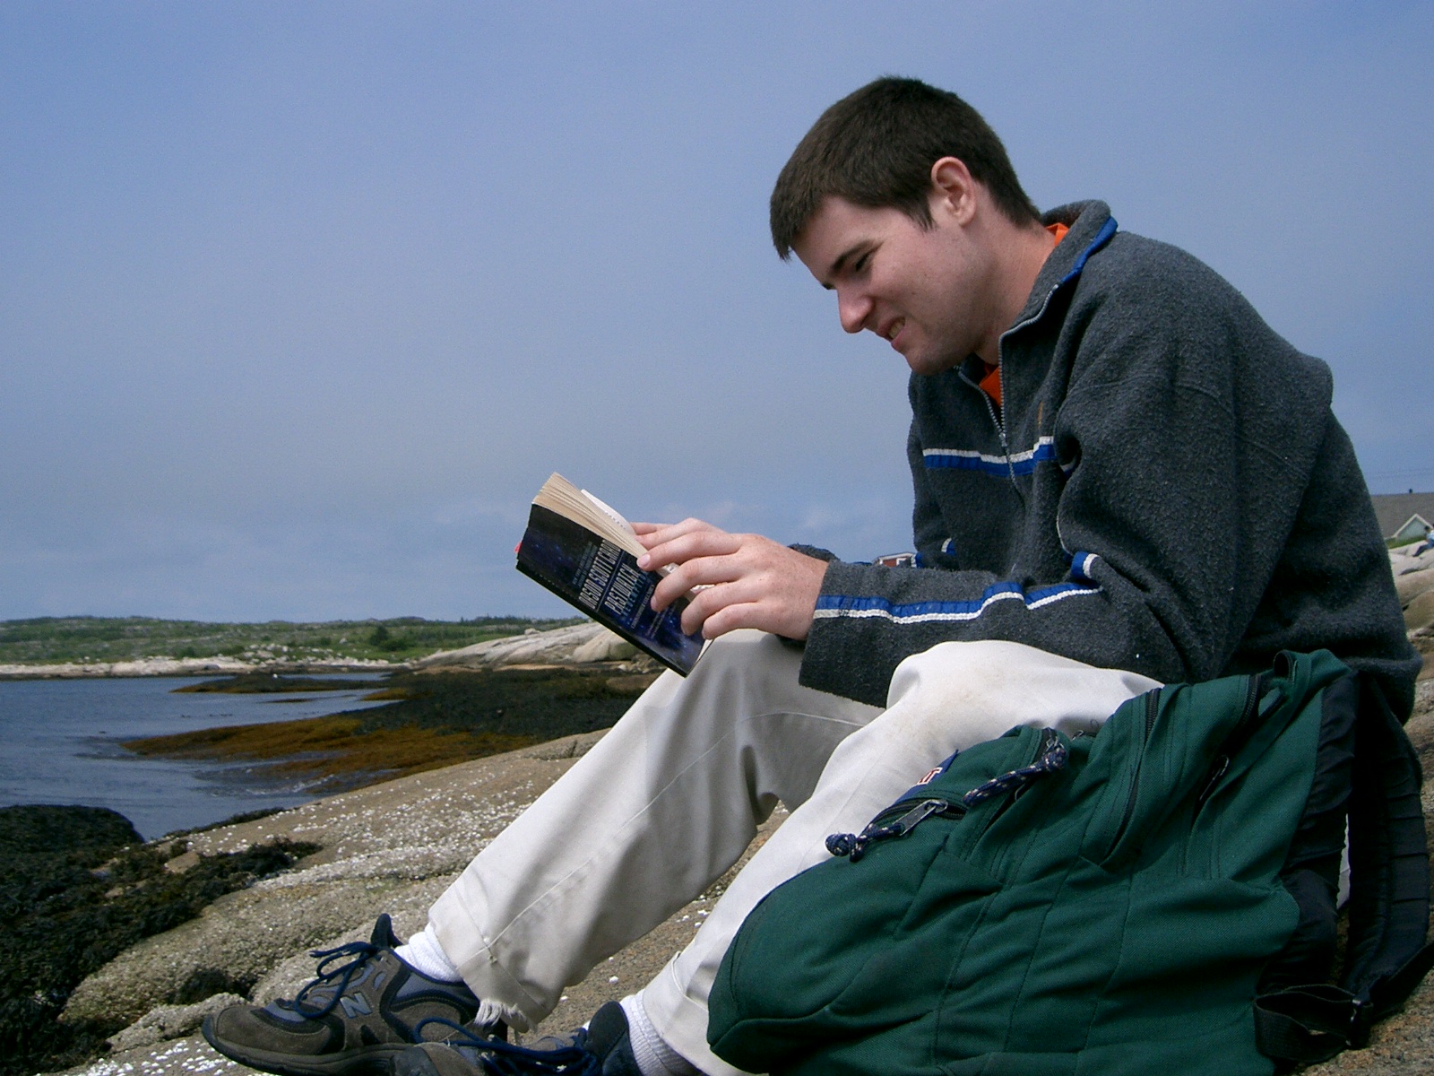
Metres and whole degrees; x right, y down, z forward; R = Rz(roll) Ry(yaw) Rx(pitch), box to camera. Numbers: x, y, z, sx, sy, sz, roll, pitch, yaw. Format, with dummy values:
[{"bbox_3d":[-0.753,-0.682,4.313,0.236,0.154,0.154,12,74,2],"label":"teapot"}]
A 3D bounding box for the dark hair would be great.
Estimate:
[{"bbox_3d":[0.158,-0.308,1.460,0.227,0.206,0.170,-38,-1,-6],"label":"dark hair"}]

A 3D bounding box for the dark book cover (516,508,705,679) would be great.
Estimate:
[{"bbox_3d":[-0.087,0.044,1.342,0.173,0.020,0.107,33,-28,5],"label":"dark book cover"}]

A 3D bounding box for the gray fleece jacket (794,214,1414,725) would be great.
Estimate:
[{"bbox_3d":[0.345,-0.060,1.475,0.600,0.510,0.510,1,-4,-20],"label":"gray fleece jacket"}]

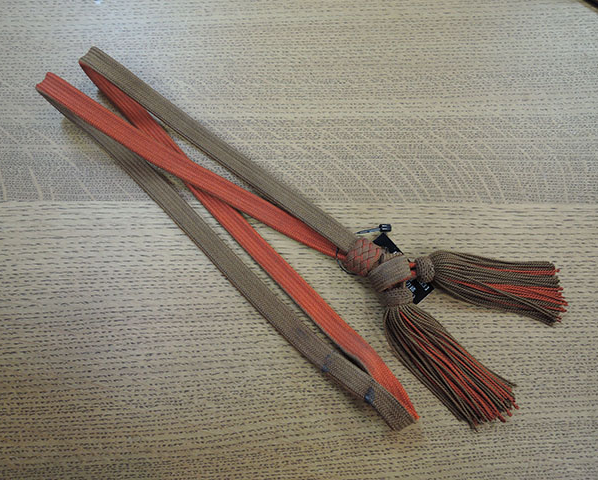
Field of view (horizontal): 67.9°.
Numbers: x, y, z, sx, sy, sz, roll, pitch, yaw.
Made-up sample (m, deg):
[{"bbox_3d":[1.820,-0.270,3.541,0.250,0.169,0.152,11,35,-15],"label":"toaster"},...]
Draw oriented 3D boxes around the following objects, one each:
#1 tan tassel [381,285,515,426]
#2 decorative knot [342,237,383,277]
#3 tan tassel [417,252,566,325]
[{"bbox_3d":[0.068,0.056,0.215,0.033,0.015,0.082,-41,70,-18],"label":"tan tassel"},{"bbox_3d":[0.035,0.009,0.238,0.017,0.018,0.022,39,69,18],"label":"decorative knot"},{"bbox_3d":[0.101,0.024,0.232,0.078,0.015,0.036,6,63,3],"label":"tan tassel"}]

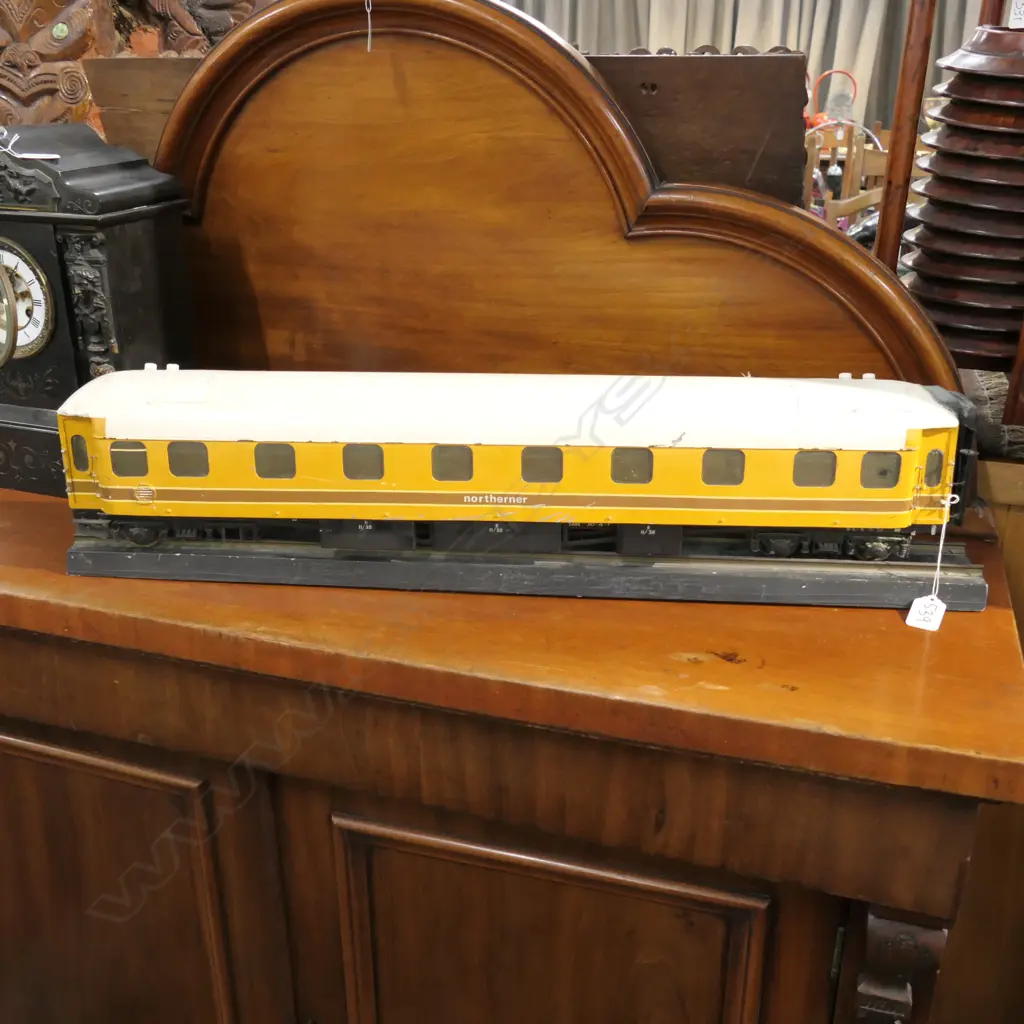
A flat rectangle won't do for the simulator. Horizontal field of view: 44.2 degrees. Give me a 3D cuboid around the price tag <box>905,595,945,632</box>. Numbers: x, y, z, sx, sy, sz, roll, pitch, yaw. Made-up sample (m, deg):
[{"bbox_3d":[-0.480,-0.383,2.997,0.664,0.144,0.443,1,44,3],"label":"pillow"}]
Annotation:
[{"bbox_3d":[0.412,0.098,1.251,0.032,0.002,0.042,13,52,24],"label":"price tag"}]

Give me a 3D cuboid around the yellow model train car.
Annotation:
[{"bbox_3d":[0.007,-0.053,1.246,0.873,0.179,0.130,1,20,2],"label":"yellow model train car"}]

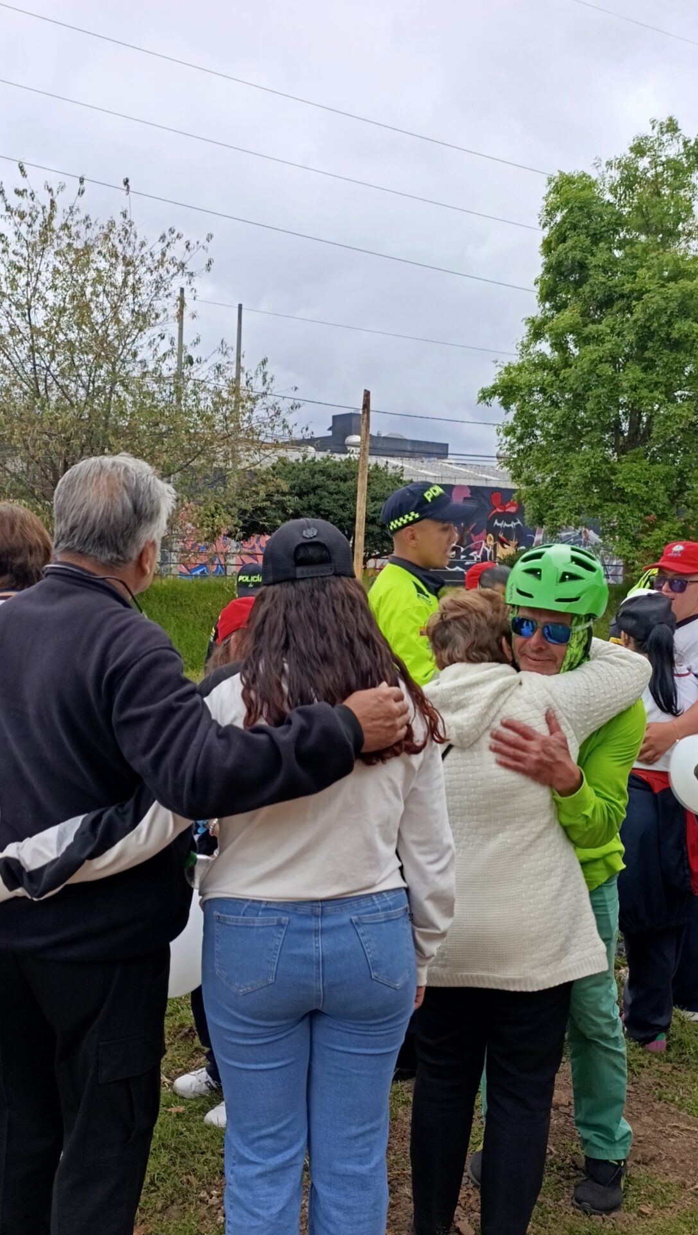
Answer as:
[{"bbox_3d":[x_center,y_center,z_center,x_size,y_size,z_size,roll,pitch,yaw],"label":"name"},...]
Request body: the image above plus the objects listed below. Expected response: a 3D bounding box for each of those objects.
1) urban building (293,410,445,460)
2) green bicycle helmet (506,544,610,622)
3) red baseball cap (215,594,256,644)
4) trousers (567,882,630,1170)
[{"bbox_3d":[2.186,-8.522,76.000,12.000,12.000,10.000,1,3,-24],"label":"urban building"},{"bbox_3d":[0.511,-0.083,2.660,0.230,0.180,0.285,7,3,19],"label":"green bicycle helmet"},{"bbox_3d":[-0.289,0.002,3.100,0.250,0.140,0.180,-24,0,6],"label":"red baseball cap"},{"bbox_3d":[0.509,0.908,2.700,0.420,0.880,0.320,2,2,19],"label":"trousers"}]

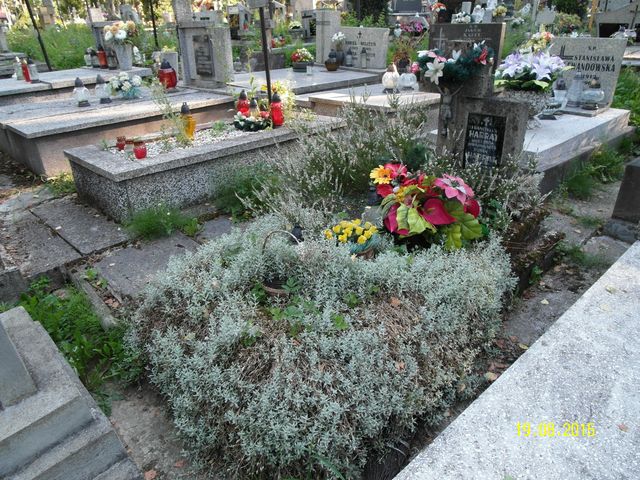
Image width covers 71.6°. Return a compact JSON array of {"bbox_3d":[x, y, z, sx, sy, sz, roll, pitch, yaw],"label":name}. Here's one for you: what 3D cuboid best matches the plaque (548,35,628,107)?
[{"bbox_3d":[2.930,-1.884,4.957,0.090,0.676,0.760,-24,35,-39],"label":"plaque"}]

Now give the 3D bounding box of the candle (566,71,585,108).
[{"bbox_3d":[2.606,-1.529,4.500,0.150,0.353,0.150,1,27,0],"label":"candle"}]

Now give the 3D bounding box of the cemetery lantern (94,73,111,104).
[{"bbox_3d":[-2.247,-1.566,4.603,0.152,0.276,0.152,21,34,33],"label":"cemetery lantern"}]

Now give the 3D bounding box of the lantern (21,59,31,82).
[{"bbox_3d":[-3.264,-1.878,4.925,0.080,0.250,0.080,-2,27,0],"label":"lantern"}]

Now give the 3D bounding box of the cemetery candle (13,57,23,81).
[{"bbox_3d":[-3.431,-1.943,5.041,0.100,0.235,0.100,-2,27,0],"label":"cemetery candle"}]

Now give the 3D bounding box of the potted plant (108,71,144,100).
[{"bbox_3d":[-2.128,-1.702,4.894,0.338,0.244,0.288,21,34,33],"label":"potted plant"}]

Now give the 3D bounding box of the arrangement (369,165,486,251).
[{"bbox_3d":[0.508,-0.184,2.080,0.520,0.320,0.420,10,28,18],"label":"arrangement"}]

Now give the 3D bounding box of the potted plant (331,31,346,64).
[{"bbox_3d":[0.306,-3.018,6.968,0.250,0.500,0.250,-2,27,0],"label":"potted plant"}]

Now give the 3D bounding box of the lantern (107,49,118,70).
[{"bbox_3d":[-2.776,-2.415,5.931,0.125,0.265,0.125,-2,27,0],"label":"lantern"}]

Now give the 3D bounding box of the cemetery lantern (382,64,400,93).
[{"bbox_3d":[0.739,-1.657,4.552,0.175,0.260,0.175,-2,27,0],"label":"cemetery lantern"}]

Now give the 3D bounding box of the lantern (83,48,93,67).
[{"bbox_3d":[-3.315,-2.604,6.325,0.102,0.237,0.102,21,34,33],"label":"lantern"}]

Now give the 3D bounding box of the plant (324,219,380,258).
[{"bbox_3d":[0.126,0.002,1.725,0.220,0.180,0.210,-2,27,0],"label":"plant"}]

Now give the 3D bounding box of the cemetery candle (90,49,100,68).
[{"bbox_3d":[-3.059,-2.468,6.033,0.120,0.240,0.120,-2,27,0],"label":"cemetery candle"}]

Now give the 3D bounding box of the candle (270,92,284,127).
[{"bbox_3d":[-0.393,-1.193,4.050,0.120,0.286,0.120,1,27,0],"label":"candle"}]

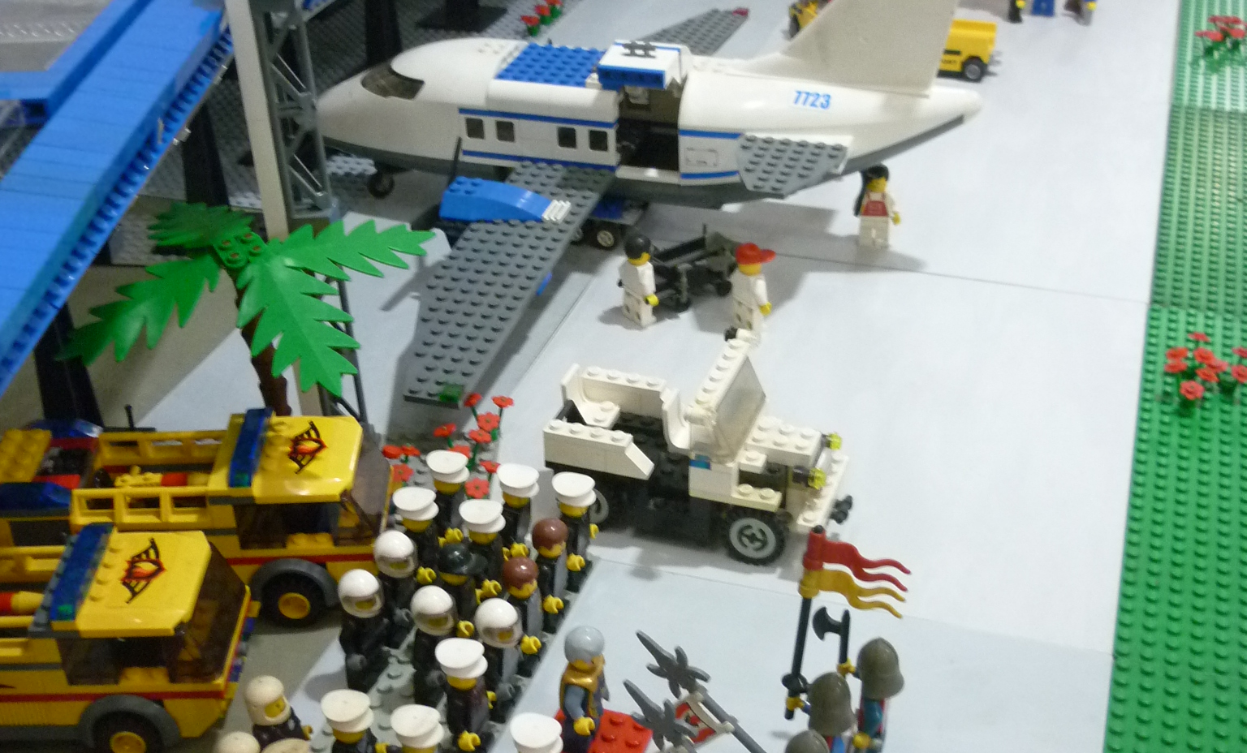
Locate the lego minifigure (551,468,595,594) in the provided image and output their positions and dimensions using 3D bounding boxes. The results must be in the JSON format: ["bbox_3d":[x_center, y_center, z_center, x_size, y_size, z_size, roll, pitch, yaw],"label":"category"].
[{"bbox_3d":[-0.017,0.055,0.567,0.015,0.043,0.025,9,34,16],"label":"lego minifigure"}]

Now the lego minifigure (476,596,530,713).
[{"bbox_3d":[-0.039,0.090,0.512,0.018,0.043,0.025,10,33,15],"label":"lego minifigure"}]

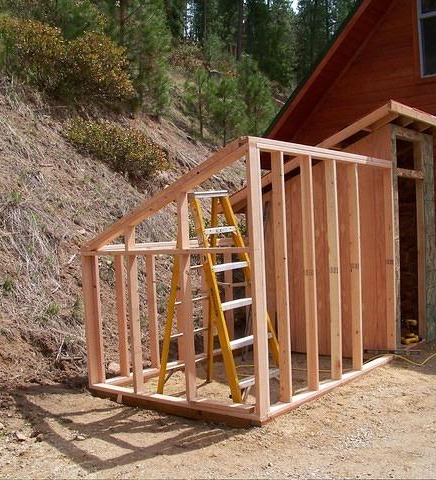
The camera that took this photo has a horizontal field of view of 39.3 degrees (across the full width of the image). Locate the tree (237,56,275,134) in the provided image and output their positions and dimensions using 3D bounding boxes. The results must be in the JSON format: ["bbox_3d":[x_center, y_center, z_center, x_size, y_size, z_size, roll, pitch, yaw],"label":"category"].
[{"bbox_3d":[1.383,-5.255,22.500,1.401,3.024,1.401,-2,0,4],"label":"tree"}]

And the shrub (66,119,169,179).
[{"bbox_3d":[-1.977,-1.800,12.000,1.946,1.145,1.460,-2,0,-9],"label":"shrub"}]

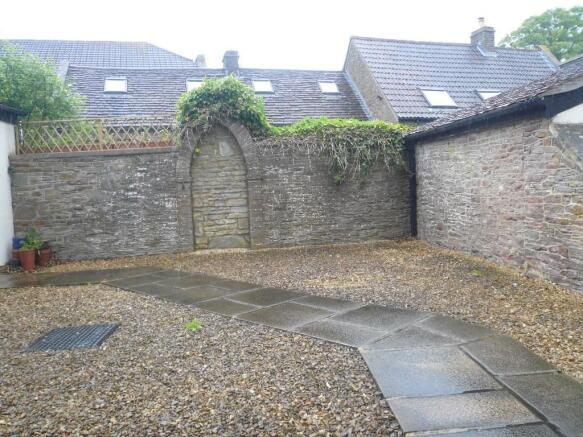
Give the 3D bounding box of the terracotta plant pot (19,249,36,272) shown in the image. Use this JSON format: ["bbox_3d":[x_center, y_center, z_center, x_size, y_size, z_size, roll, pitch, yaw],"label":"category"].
[{"bbox_3d":[-5.505,0.874,9.825,0.340,0.449,0.340,-2,4,0],"label":"terracotta plant pot"}]

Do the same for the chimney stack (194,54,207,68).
[{"bbox_3d":[-4.858,-8.331,25.535,0.550,0.950,0.550,-3,4,-14],"label":"chimney stack"}]

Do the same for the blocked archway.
[{"bbox_3d":[-1.764,-0.772,11.705,1.423,3.078,0.300,-3,4,-9],"label":"blocked archway"}]

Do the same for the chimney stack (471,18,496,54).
[{"bbox_3d":[8.162,-7.737,20.116,0.649,1.777,0.814,-4,4,-19],"label":"chimney stack"}]

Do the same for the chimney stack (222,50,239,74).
[{"bbox_3d":[-2.304,-5.786,17.802,0.560,0.902,0.620,-3,4,-14],"label":"chimney stack"}]

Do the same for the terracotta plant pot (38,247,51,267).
[{"bbox_3d":[-5.472,0.848,10.403,0.265,0.413,0.265,-2,4,0],"label":"terracotta plant pot"}]

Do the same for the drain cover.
[{"bbox_3d":[-2.365,1.321,5.190,0.732,0.040,0.828,-3,4,-6],"label":"drain cover"}]

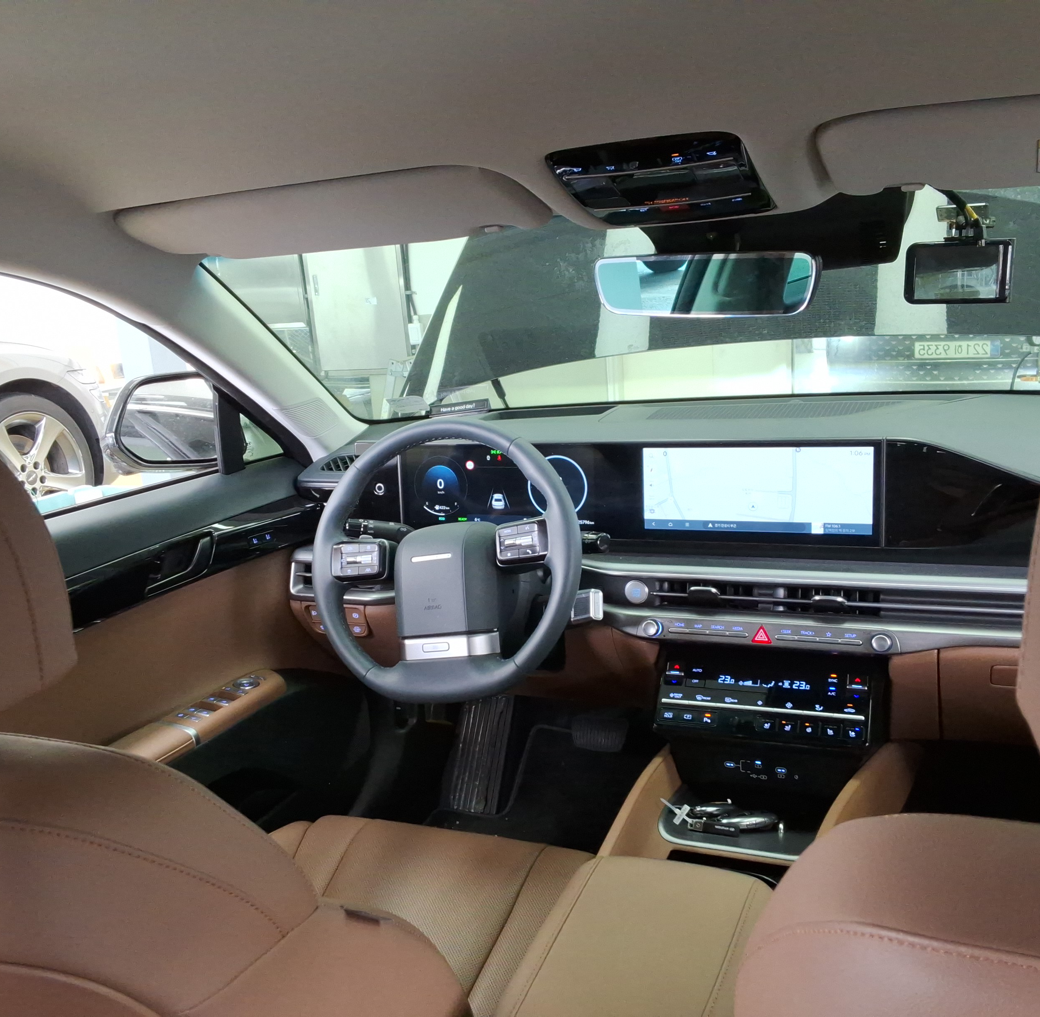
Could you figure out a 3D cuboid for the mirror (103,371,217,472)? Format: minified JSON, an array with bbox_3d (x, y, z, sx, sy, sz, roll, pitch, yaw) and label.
[{"bbox_3d":[-0.549,-0.155,1.807,0.240,0.165,0.130,-3,15,11],"label":"mirror"}]

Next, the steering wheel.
[{"bbox_3d":[-0.095,0.063,1.394,0.370,0.365,0.110,-7,-11,23],"label":"steering wheel"}]

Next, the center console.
[{"bbox_3d":[0.288,0.286,1.334,0.275,0.205,0.210,1,16,24],"label":"center console"}]

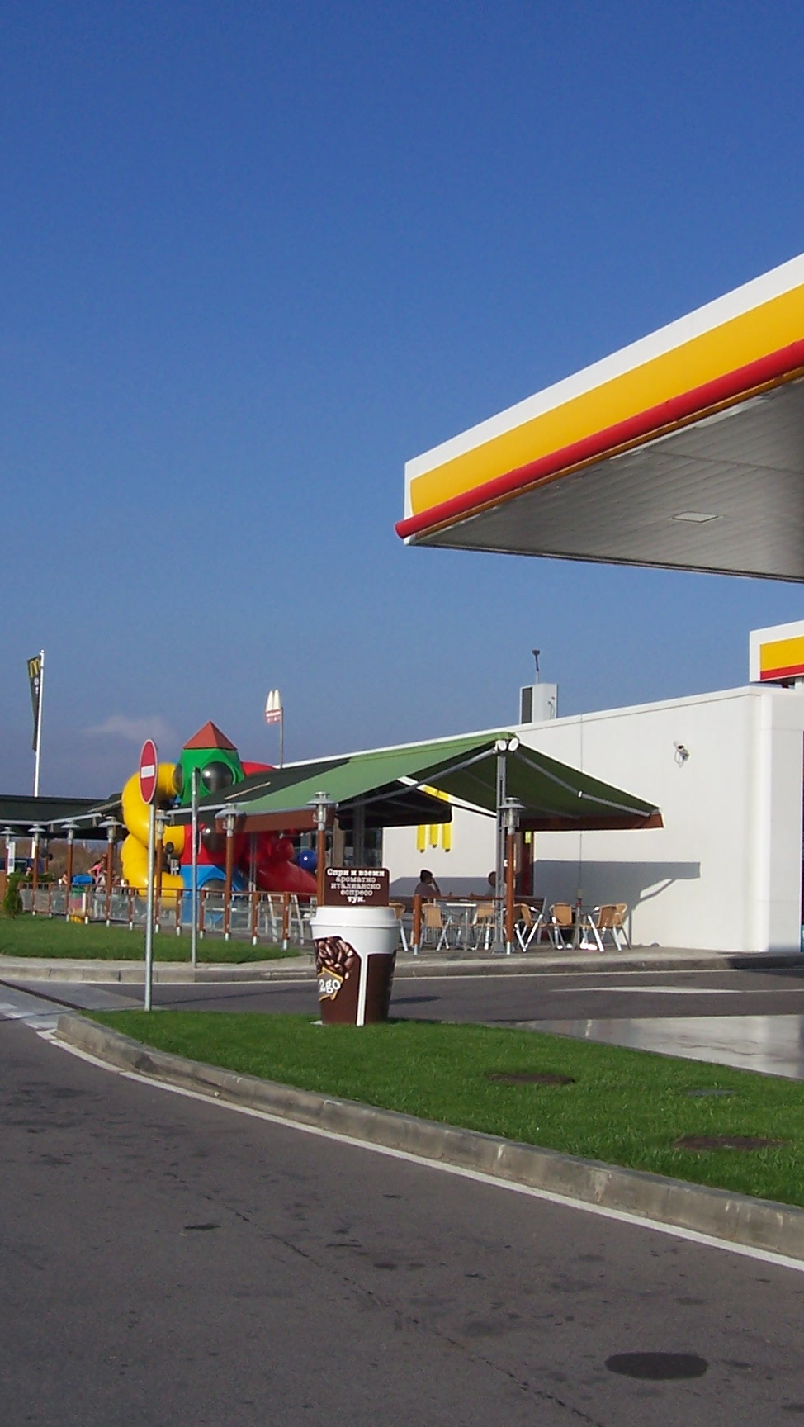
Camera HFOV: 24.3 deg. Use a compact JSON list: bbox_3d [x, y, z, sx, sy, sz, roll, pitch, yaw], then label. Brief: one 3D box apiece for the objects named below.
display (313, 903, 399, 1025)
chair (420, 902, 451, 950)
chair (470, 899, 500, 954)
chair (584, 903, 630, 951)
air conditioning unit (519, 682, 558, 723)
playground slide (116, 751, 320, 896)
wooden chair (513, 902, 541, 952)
[{"bbox_3d":[-0.361,2.131,16.000,0.730,1.020,0.730,1,-6,0],"label":"display"},{"bbox_3d":[0.547,3.414,30.037,0.560,0.760,0.580,-3,-7,41],"label":"chair"},{"bbox_3d":[1.382,3.414,30.037,0.580,0.760,0.560,5,-6,-30],"label":"chair"},{"bbox_3d":[3.290,3.443,30.137,0.560,0.760,0.580,6,-7,-40],"label":"chair"},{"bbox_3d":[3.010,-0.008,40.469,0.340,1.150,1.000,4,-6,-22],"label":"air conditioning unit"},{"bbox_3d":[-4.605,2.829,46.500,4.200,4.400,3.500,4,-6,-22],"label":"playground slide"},{"bbox_3d":[2.026,3.418,30.037,0.580,0.760,0.560,6,-7,-41],"label":"wooden chair"}]

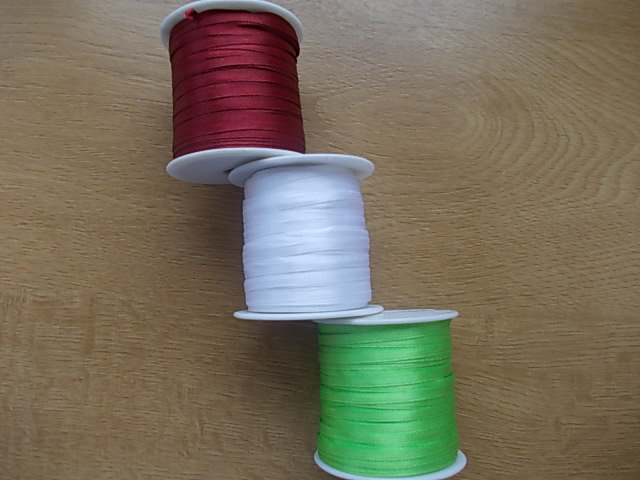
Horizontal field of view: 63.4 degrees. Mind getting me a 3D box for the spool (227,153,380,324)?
[{"bbox_3d":[-0.005,0.001,0.187,0.053,0.053,0.051,-3,85,-3],"label":"spool"}]

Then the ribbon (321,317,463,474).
[{"bbox_3d":[0.024,0.052,0.186,0.048,0.048,0.047,-2,86,-3],"label":"ribbon"}]

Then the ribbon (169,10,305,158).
[{"bbox_3d":[-0.031,-0.051,0.193,0.047,0.047,0.048,-4,85,-3],"label":"ribbon"}]

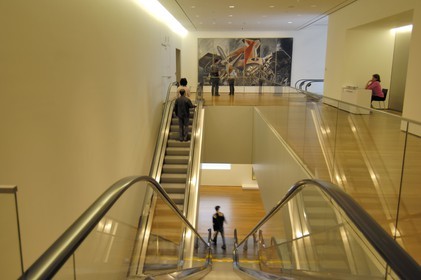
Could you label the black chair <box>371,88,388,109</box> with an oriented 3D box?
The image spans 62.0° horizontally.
[{"bbox_3d":[5.969,-1.458,12.357,0.490,0.750,0.460,1,11,4],"label":"black chair"}]

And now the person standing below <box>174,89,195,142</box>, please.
[{"bbox_3d":[-0.894,-0.848,12.193,0.660,1.800,0.420,0,11,2],"label":"person standing below"}]

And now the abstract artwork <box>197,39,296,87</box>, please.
[{"bbox_3d":[2.005,-4.521,20.524,5.490,2.750,0.070,0,11,2],"label":"abstract artwork"}]

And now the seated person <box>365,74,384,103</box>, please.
[{"bbox_3d":[5.762,-1.671,12.270,0.620,1.200,0.450,1,11,4],"label":"seated person"}]

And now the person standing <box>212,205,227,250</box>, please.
[{"bbox_3d":[0.337,3.482,13.914,0.560,1.770,0.550,-5,12,-23],"label":"person standing"}]

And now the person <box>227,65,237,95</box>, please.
[{"bbox_3d":[1.127,-3.227,18.806,0.480,1.650,0.340,-2,12,-8],"label":"person"}]

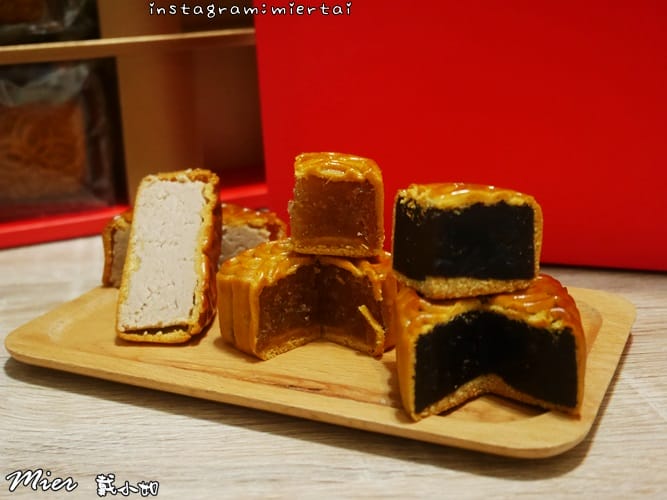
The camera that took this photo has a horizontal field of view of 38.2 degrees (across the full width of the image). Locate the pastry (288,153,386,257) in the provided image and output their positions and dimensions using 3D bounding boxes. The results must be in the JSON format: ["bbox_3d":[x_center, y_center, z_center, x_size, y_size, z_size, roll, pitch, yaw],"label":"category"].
[{"bbox_3d":[0.003,-0.020,0.430,0.036,0.037,0.034,3,17,11],"label":"pastry"}]

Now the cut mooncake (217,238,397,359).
[{"bbox_3d":[-0.005,0.023,0.420,0.066,0.036,0.066,15,23,43],"label":"cut mooncake"}]

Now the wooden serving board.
[{"bbox_3d":[-0.001,0.039,0.444,0.255,0.015,0.177,7,18,24],"label":"wooden serving board"}]

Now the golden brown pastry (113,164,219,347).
[{"bbox_3d":[-0.075,0.000,0.449,0.037,0.065,0.064,2,17,9],"label":"golden brown pastry"}]

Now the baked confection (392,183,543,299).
[{"bbox_3d":[0.051,-0.007,0.379,0.045,0.036,0.035,-6,17,-18],"label":"baked confection"}]

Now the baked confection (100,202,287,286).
[{"bbox_3d":[-0.071,-0.004,0.515,0.092,0.034,0.045,0,17,3],"label":"baked confection"}]

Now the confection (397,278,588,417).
[{"bbox_3d":[0.060,0.035,0.367,0.070,0.037,0.062,-1,16,0],"label":"confection"}]

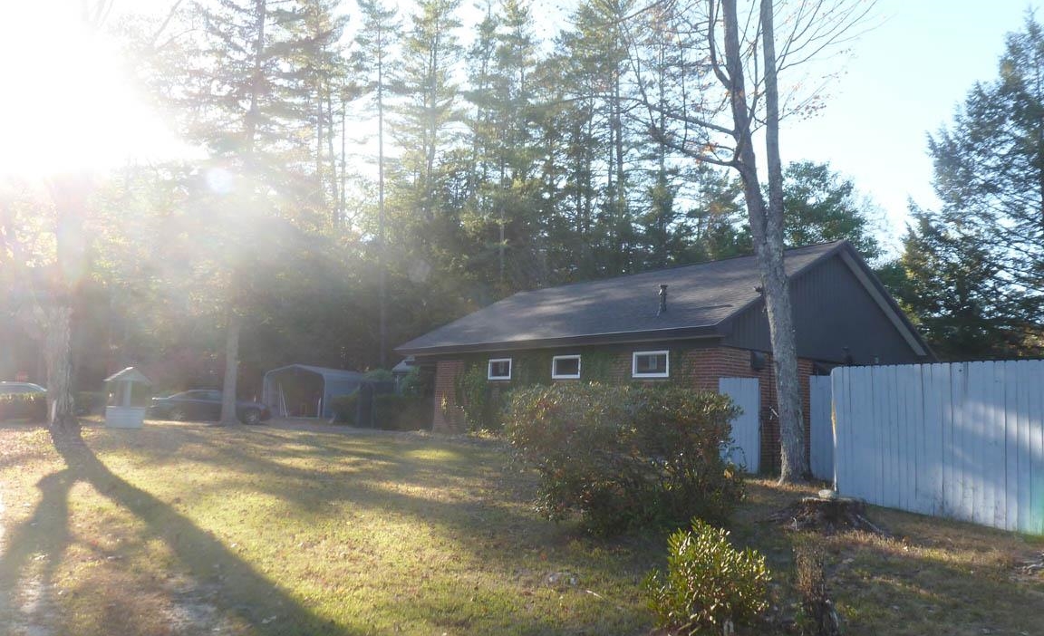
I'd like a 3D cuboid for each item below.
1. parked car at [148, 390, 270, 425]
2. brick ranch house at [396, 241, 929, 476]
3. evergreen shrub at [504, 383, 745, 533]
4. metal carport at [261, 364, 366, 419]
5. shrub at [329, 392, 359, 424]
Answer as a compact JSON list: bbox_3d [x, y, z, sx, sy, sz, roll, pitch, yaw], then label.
[{"bbox_3d":[-13.501,3.813,31.300,4.800,1.450,1.850,7,-9,-35],"label":"parked car"},{"bbox_3d":[3.757,1.226,21.788,10.100,5.350,12.200,8,-9,-39],"label":"brick ranch house"},{"bbox_3d":[1.111,1.451,7.750,2.500,1.470,2.000,1,-7,8],"label":"evergreen shrub"},{"bbox_3d":[-11.162,4.248,41.521,3.750,2.820,6.200,0,-7,16],"label":"metal carport"},{"bbox_3d":[-7.110,3.656,28.900,1.200,1.260,1.200,4,-7,-14],"label":"shrub"}]

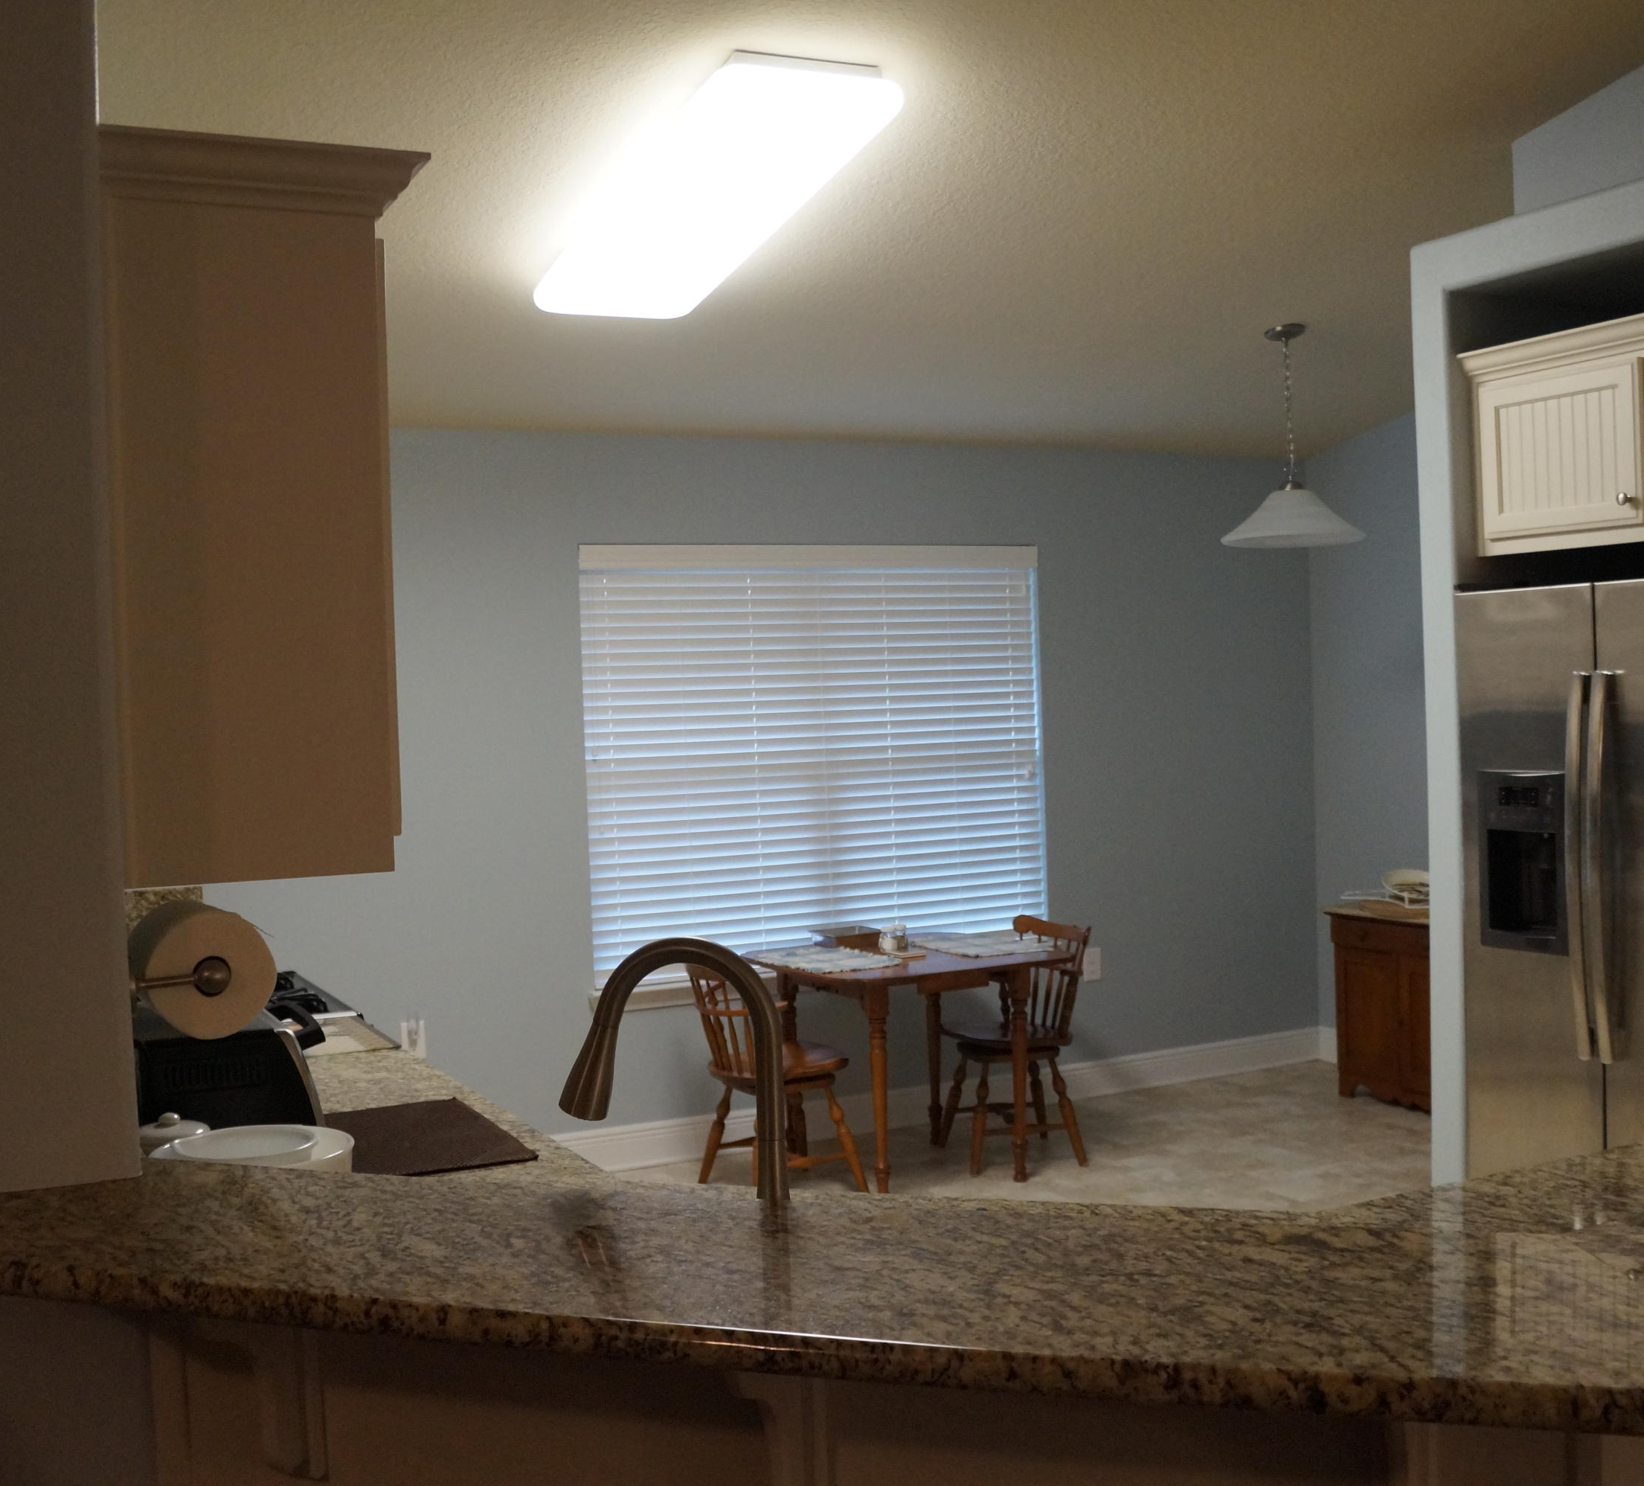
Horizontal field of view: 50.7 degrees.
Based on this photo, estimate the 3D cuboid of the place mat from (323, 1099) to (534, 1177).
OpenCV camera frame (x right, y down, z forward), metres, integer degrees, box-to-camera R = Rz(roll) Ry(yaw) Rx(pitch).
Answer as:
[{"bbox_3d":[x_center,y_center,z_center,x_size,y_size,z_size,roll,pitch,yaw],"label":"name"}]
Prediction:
[{"bbox_3d":[-0.668,0.605,2.662,0.340,0.007,0.449,-3,2,-27],"label":"place mat"}]

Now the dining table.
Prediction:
[{"bbox_3d":[0.320,1.055,5.770,0.926,0.707,0.749,-3,2,-27],"label":"dining table"}]

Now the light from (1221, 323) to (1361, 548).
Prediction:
[{"bbox_3d":[1.429,-0.948,5.308,0.442,0.656,0.442,-2,2,0],"label":"light"}]

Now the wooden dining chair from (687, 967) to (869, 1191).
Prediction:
[{"bbox_3d":[-0.151,1.056,5.566,0.483,0.749,0.470,-3,2,-27],"label":"wooden dining chair"}]

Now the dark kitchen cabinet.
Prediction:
[{"bbox_3d":[2.227,0.978,6.311,0.403,0.705,0.676,-3,2,-27],"label":"dark kitchen cabinet"}]

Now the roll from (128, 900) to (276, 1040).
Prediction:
[{"bbox_3d":[-0.780,0.270,2.164,0.152,0.152,0.270,-3,2,-27],"label":"roll"}]

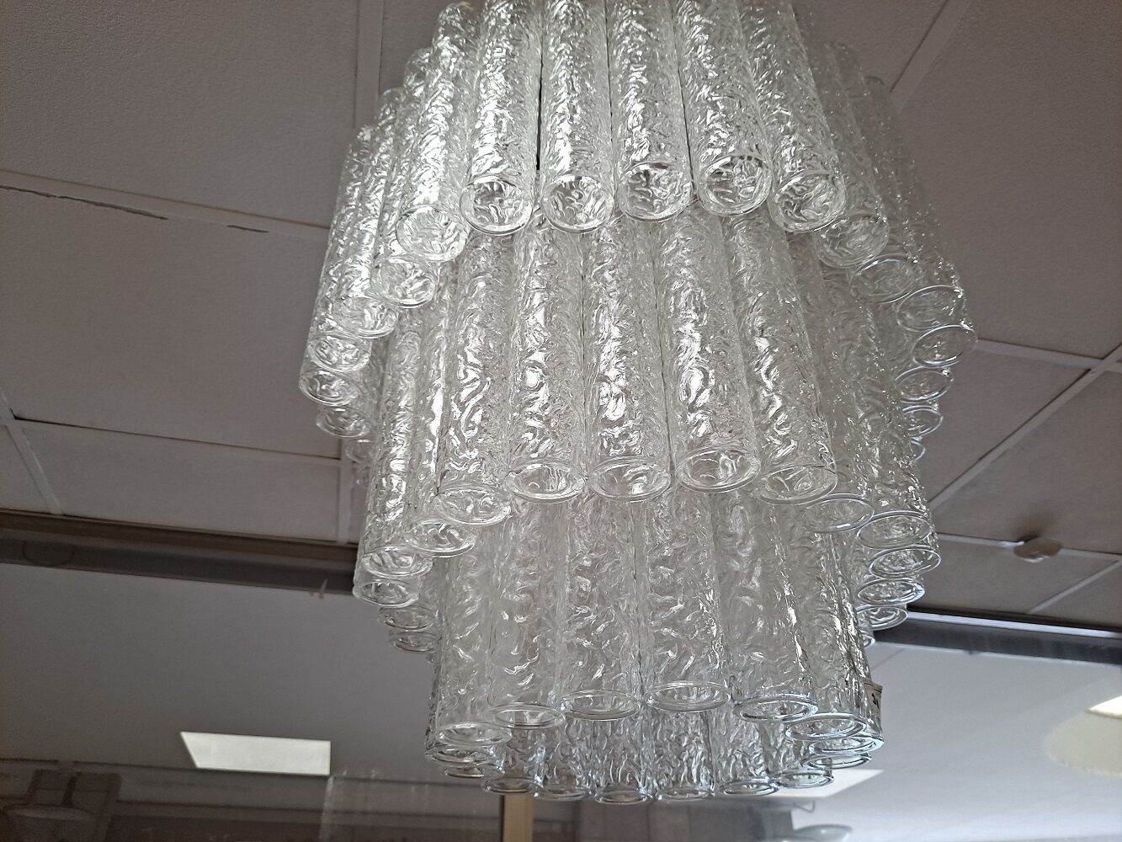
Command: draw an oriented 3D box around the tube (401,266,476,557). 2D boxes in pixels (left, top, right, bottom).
[{"bbox_3d":[-0.086,-0.034,0.655,0.051,0.288,0.051,0,-36,0],"label":"tube"}]

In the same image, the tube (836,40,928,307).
[{"bbox_3d":[0.252,-0.225,0.708,0.051,0.288,0.051,0,-36,0],"label":"tube"}]

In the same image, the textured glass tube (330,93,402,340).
[{"bbox_3d":[-0.159,-0.200,0.743,0.051,0.288,0.051,0,-36,0],"label":"textured glass tube"}]

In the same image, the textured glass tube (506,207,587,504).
[{"bbox_3d":[-0.010,-0.077,0.596,0.051,0.288,0.051,0,-36,0],"label":"textured glass tube"}]

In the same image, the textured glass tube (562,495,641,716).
[{"bbox_3d":[0.026,0.057,0.599,0.053,0.299,0.053,-11,-37,14],"label":"textured glass tube"}]

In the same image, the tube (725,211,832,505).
[{"bbox_3d":[0.154,-0.081,0.620,0.053,0.299,0.053,14,-38,-19],"label":"tube"}]

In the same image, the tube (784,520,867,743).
[{"bbox_3d":[0.173,0.083,0.615,0.051,0.288,0.051,0,-36,0],"label":"tube"}]

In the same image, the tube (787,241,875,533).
[{"bbox_3d":[0.189,-0.057,0.652,0.053,0.299,0.053,24,-42,-29],"label":"tube"}]

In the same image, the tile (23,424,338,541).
[{"bbox_3d":[-0.756,0.140,1.688,0.595,0.016,0.360,8,-37,-11],"label":"tile"}]

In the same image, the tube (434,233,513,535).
[{"bbox_3d":[-0.056,-0.057,0.614,0.051,0.281,0.051,0,-37,0],"label":"tube"}]

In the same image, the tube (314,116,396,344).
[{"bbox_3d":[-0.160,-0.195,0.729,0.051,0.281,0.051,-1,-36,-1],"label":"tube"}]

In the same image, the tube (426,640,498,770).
[{"bbox_3d":[-0.075,0.131,0.700,0.053,0.299,0.053,2,-36,-3],"label":"tube"}]

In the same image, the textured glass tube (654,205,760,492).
[{"bbox_3d":[0.101,-0.089,0.609,0.053,0.299,0.053,5,-36,-7],"label":"textured glass tube"}]

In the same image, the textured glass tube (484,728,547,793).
[{"bbox_3d":[-0.035,0.183,0.742,0.051,0.281,0.051,1,-36,1],"label":"textured glass tube"}]

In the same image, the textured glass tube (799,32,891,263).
[{"bbox_3d":[0.212,-0.248,0.676,0.051,0.288,0.051,0,-36,0],"label":"textured glass tube"}]

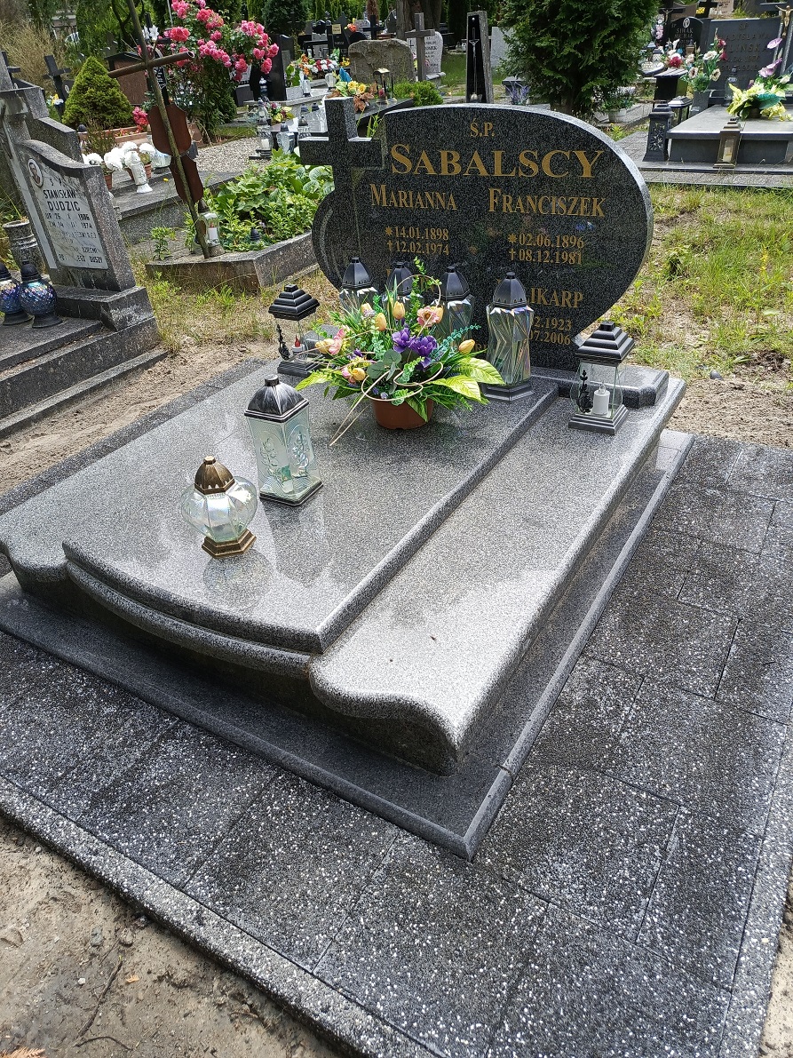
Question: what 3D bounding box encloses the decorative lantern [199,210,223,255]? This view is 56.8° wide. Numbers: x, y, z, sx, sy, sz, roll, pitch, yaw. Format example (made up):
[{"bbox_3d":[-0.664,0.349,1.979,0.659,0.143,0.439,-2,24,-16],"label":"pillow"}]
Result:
[{"bbox_3d":[-1.359,-2.178,5.368,0.155,0.270,0.155,-12,35,-9],"label":"decorative lantern"}]

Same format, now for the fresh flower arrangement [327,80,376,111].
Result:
[{"bbox_3d":[-0.537,-5.142,8.700,0.530,0.330,0.420,7,36,17],"label":"fresh flower arrangement"}]

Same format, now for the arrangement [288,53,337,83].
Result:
[{"bbox_3d":[-1.309,-7.201,11.500,0.740,0.400,0.450,7,36,17],"label":"arrangement"}]

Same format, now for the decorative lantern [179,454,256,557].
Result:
[{"bbox_3d":[-0.494,-0.074,2.047,0.212,0.281,0.212,-14,35,-13],"label":"decorative lantern"}]

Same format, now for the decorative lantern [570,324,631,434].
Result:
[{"bbox_3d":[0.718,-0.530,2.541,0.165,0.350,0.165,15,39,27],"label":"decorative lantern"}]

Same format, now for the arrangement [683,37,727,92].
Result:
[{"bbox_3d":[3.582,-5.388,8.523,0.500,0.500,0.420,8,36,18],"label":"arrangement"}]

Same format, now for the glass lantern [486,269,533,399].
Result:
[{"bbox_3d":[0.419,-0.726,2.736,0.205,0.443,0.215,1,35,8],"label":"glass lantern"}]

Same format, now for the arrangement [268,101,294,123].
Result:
[{"bbox_3d":[-1.655,-5.970,10.510,0.350,0.250,0.320,-8,35,-4],"label":"arrangement"}]

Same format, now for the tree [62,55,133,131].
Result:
[{"bbox_3d":[-4.558,-6.660,11.200,1.050,1.000,1.050,15,39,27],"label":"tree"}]

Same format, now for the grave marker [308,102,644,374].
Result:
[{"bbox_3d":[0.253,-1.115,2.784,1.390,0.933,0.088,15,40,27],"label":"grave marker"}]

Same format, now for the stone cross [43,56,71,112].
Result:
[{"bbox_3d":[-6.818,-8.895,14.719,0.140,1.050,0.600,25,44,36],"label":"stone cross"}]

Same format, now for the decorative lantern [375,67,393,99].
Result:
[{"bbox_3d":[-0.154,-5.532,9.100,0.170,0.350,0.170,7,36,17],"label":"decorative lantern"}]

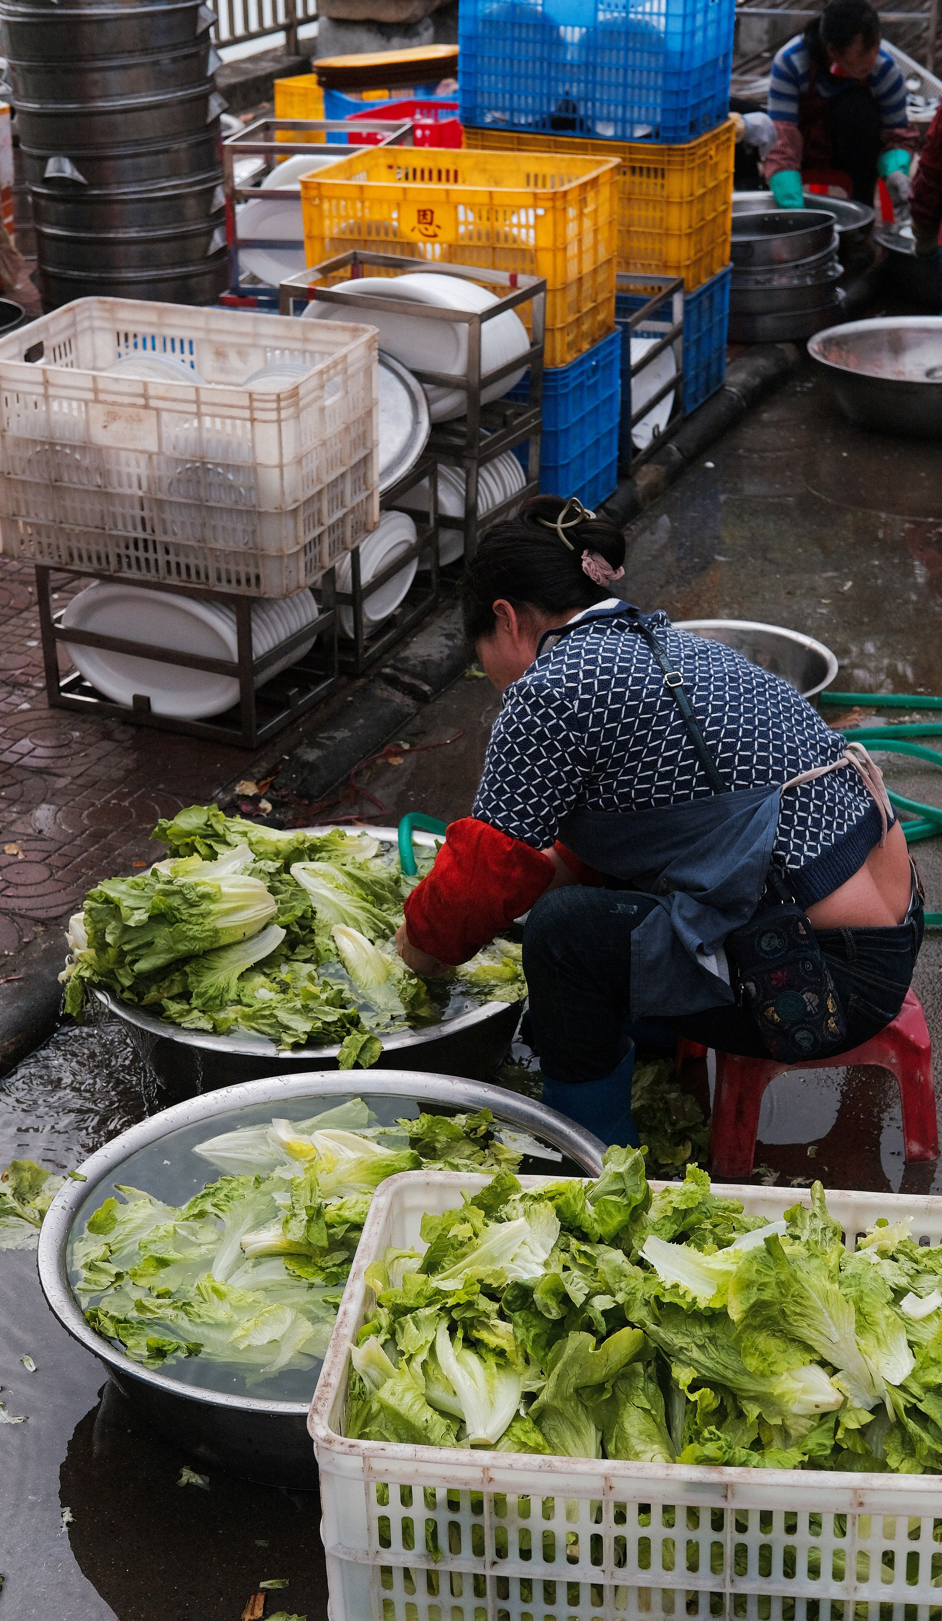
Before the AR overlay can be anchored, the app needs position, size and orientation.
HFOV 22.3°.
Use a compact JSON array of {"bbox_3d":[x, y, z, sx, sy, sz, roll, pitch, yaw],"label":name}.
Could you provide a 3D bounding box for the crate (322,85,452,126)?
[{"bbox_3d":[-0.325,-2.647,9.251,0.552,0.355,0.394,-7,26,-14],"label":"crate"}]

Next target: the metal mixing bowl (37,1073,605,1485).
[{"bbox_3d":[-0.145,0.564,2.764,0.680,0.207,0.680,-1,25,0],"label":"metal mixing bowl"}]

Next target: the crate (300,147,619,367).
[{"bbox_3d":[-0.018,-1.242,5.339,0.610,0.377,0.422,9,27,20],"label":"crate"}]

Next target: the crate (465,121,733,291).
[{"bbox_3d":[0.338,-1.592,6.236,0.611,0.375,0.422,8,27,18],"label":"crate"}]

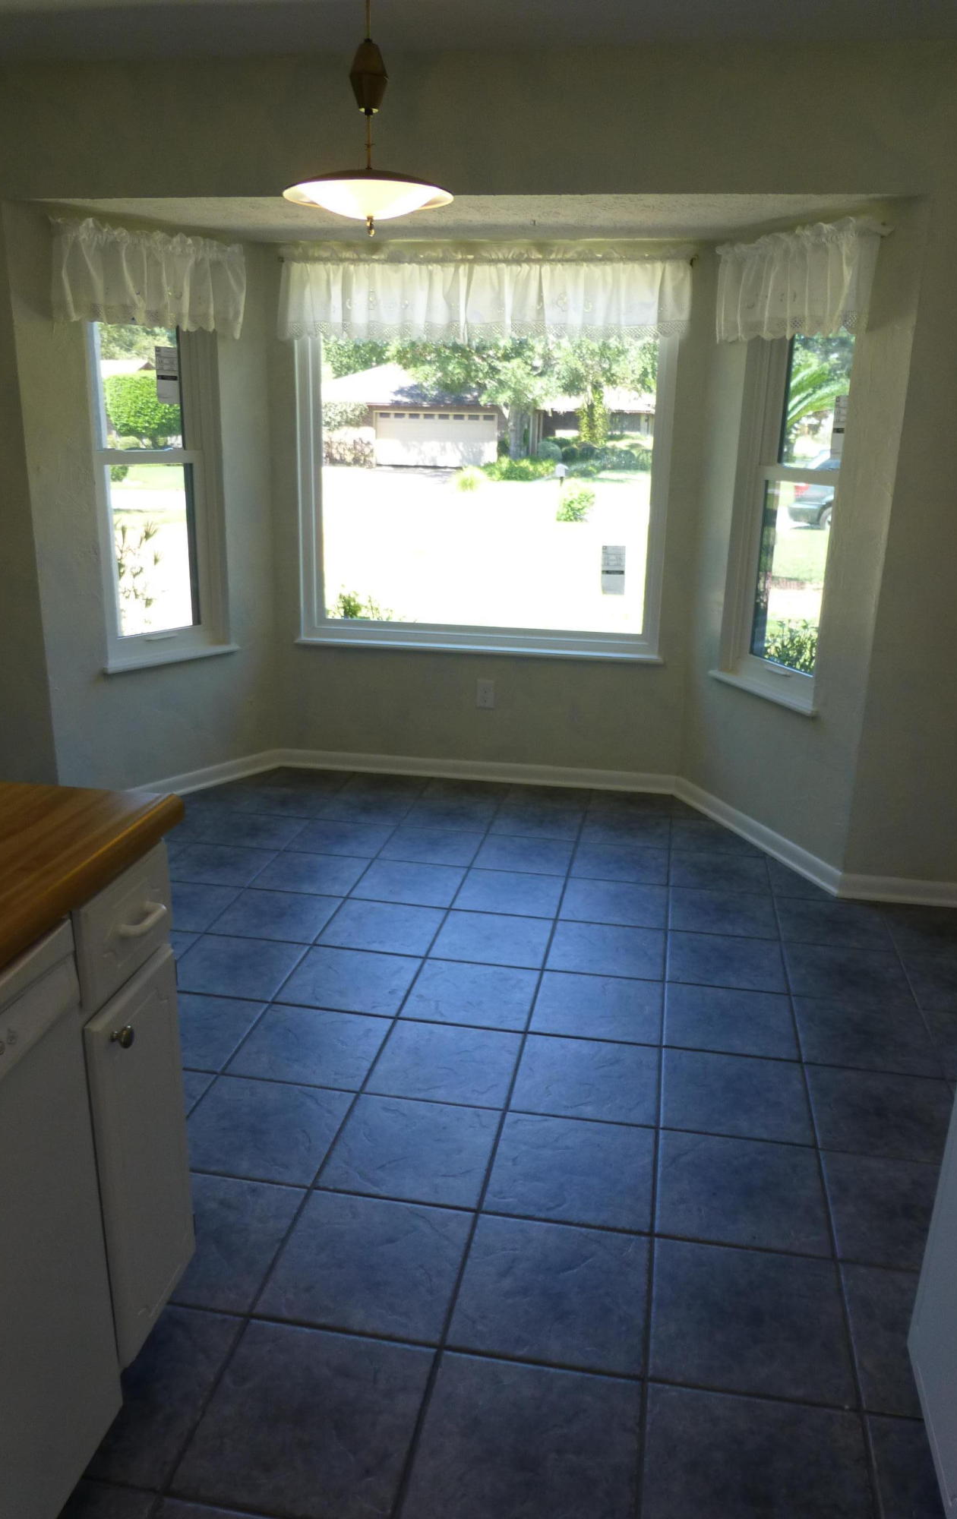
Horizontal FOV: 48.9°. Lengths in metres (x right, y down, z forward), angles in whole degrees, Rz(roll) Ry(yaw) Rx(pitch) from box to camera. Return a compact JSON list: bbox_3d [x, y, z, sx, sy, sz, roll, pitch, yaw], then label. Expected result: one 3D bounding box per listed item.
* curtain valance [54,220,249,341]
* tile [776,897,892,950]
[{"bbox_3d":[-1.140,-1.680,3.723,0.085,0.316,0.771,14,21,36],"label":"curtain valance"},{"bbox_3d":[1.086,0.506,3.238,0.314,0.010,0.314,4,18,10],"label":"tile"}]

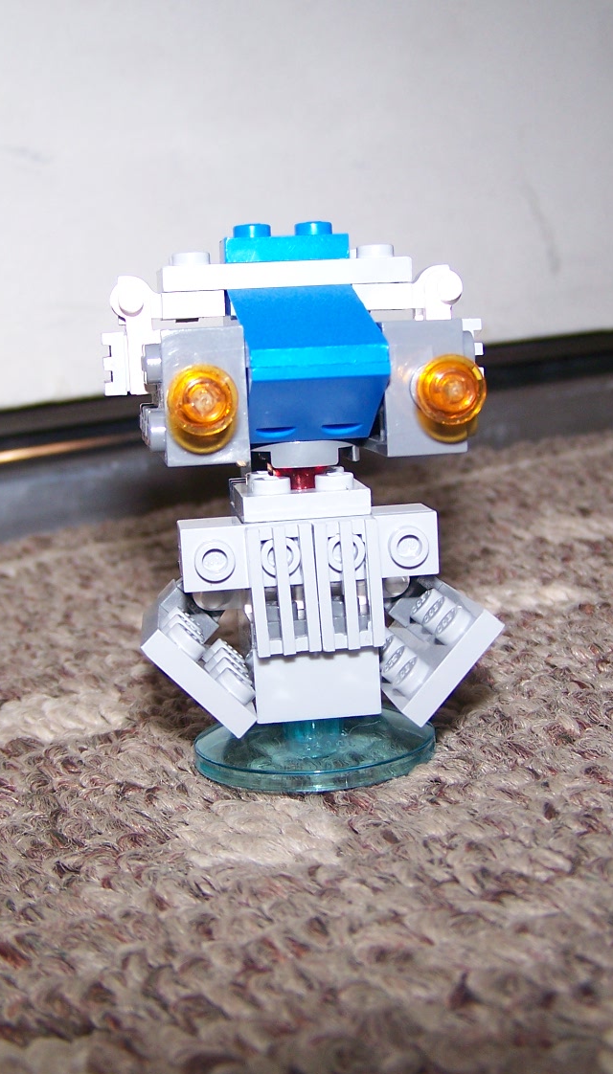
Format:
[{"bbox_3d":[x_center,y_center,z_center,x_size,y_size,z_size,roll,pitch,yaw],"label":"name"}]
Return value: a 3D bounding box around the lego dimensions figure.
[{"bbox_3d":[0.000,-0.004,0.199,0.050,0.070,0.042,-4,8,-7],"label":"lego dimensions figure"}]

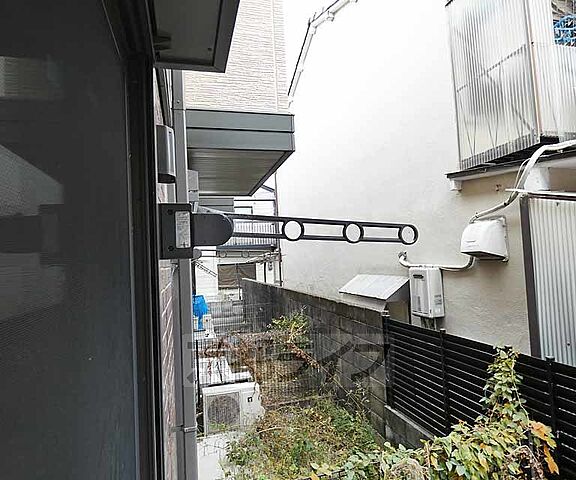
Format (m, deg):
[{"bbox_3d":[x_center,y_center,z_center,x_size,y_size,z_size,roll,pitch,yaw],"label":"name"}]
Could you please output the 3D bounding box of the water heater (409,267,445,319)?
[{"bbox_3d":[1.710,0.637,4.285,0.185,0.580,0.350,-2,-3,-17],"label":"water heater"}]

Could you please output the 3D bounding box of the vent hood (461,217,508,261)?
[{"bbox_3d":[1.902,0.001,3.447,0.290,0.410,0.360,-2,-3,-17],"label":"vent hood"}]

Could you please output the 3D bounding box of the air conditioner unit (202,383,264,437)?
[{"bbox_3d":[-0.672,2.048,4.319,0.710,0.545,0.265,-2,-2,-14],"label":"air conditioner unit"}]

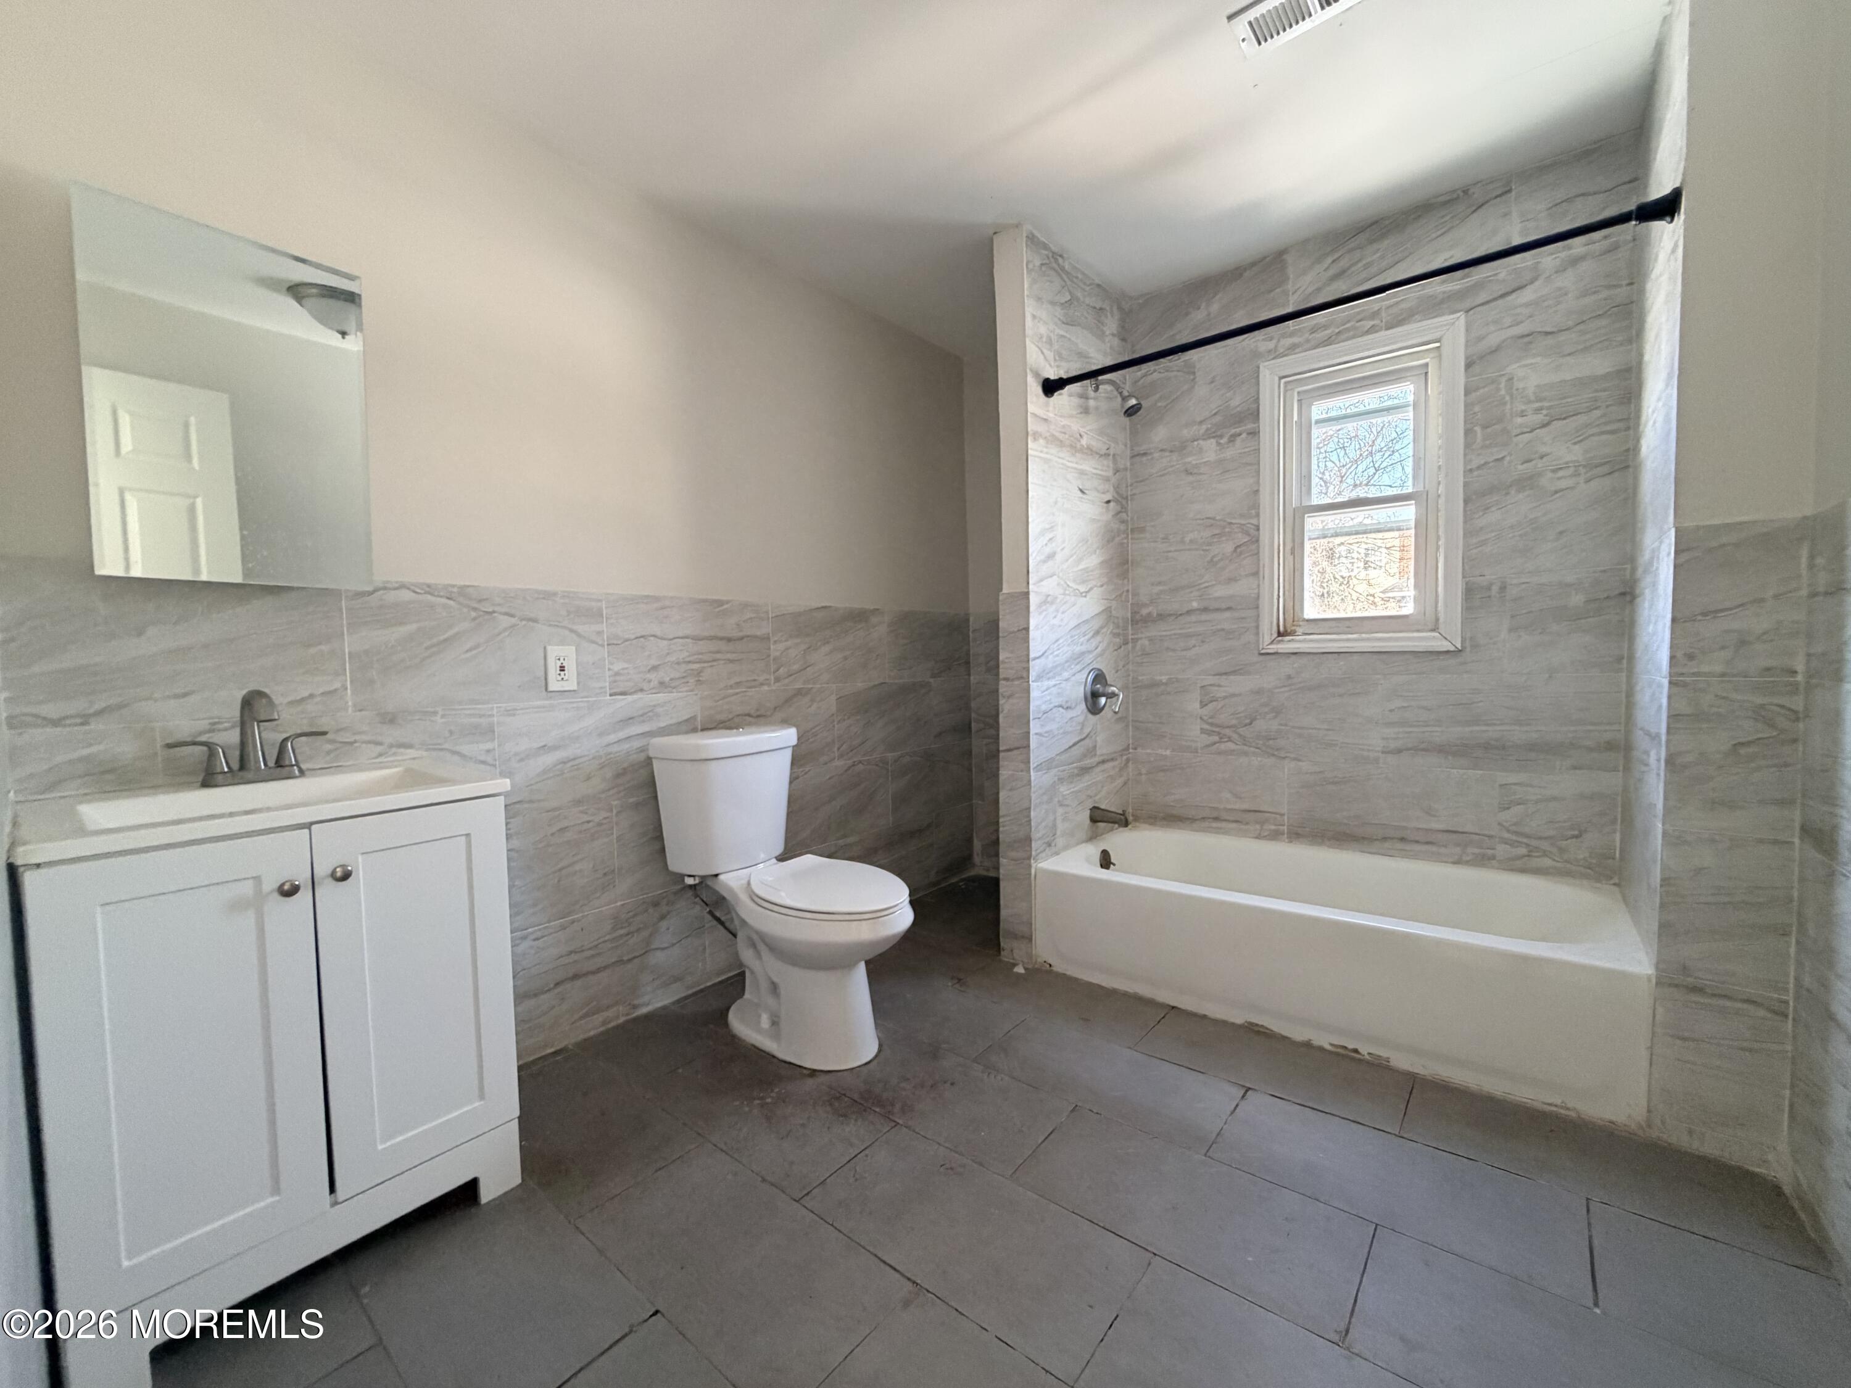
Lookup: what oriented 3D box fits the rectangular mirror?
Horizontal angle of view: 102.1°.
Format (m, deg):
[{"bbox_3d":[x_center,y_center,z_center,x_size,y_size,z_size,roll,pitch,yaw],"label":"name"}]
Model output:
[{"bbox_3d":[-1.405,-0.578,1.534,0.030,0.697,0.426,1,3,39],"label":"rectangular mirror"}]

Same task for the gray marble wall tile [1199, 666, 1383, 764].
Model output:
[{"bbox_3d":[1.324,0.078,2.756,0.613,0.302,0.011,1,3,39],"label":"gray marble wall tile"}]

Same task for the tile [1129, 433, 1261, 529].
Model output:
[{"bbox_3d":[1.036,-0.827,2.927,0.493,0.302,0.011,1,3,39],"label":"tile"}]

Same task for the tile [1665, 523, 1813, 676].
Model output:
[{"bbox_3d":[1.597,-0.181,1.477,0.177,0.304,0.011,1,3,39],"label":"tile"}]

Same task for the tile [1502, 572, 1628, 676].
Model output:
[{"bbox_3d":[1.897,-0.209,2.220,0.268,0.303,0.010,1,4,39],"label":"tile"}]

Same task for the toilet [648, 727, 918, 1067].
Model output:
[{"bbox_3d":[-0.379,0.548,2.160,0.808,0.817,0.409,1,4,39],"label":"toilet"}]

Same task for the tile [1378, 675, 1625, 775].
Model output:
[{"bbox_3d":[1.776,0.087,2.339,0.595,0.298,0.012,1,4,39],"label":"tile"}]

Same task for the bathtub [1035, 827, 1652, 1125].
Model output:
[{"bbox_3d":[1.195,0.740,2.353,1.502,0.347,0.760,1,4,39],"label":"bathtub"}]

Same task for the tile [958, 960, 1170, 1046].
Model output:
[{"bbox_3d":[0.409,0.940,2.309,0.609,0.010,0.307,1,3,39],"label":"tile"}]

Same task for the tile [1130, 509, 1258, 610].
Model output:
[{"bbox_3d":[1.031,-0.502,2.880,0.502,0.305,0.010,1,3,39],"label":"tile"}]

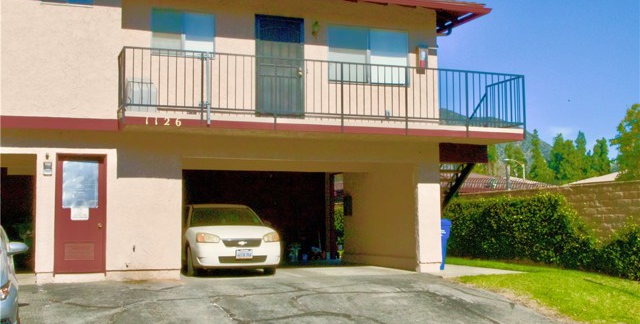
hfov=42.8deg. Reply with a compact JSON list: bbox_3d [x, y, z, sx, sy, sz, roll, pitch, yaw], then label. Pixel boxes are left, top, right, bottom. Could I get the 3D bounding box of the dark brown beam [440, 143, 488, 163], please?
[{"bbox_3d":[3.018,-0.173,17.384,1.208,0.420,0.140,1,-5,-21],"label":"dark brown beam"}]

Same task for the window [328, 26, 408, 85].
[{"bbox_3d":[1.013,-2.170,16.894,1.820,1.170,0.100,1,-5,-21],"label":"window"}]

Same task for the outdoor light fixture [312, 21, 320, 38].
[{"bbox_3d":[-0.070,-2.652,16.371,0.150,0.330,0.190,1,-5,-21],"label":"outdoor light fixture"}]

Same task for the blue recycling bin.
[{"bbox_3d":[2.512,1.856,18.177,0.680,1.110,0.600,1,-5,-21],"label":"blue recycling bin"}]

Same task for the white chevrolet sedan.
[{"bbox_3d":[-2.170,1.600,17.250,1.780,1.460,4.780,1,-5,-19],"label":"white chevrolet sedan"}]

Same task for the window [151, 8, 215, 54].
[{"bbox_3d":[-2.595,-2.420,15.500,1.210,0.890,0.100,1,-5,-21],"label":"window"}]

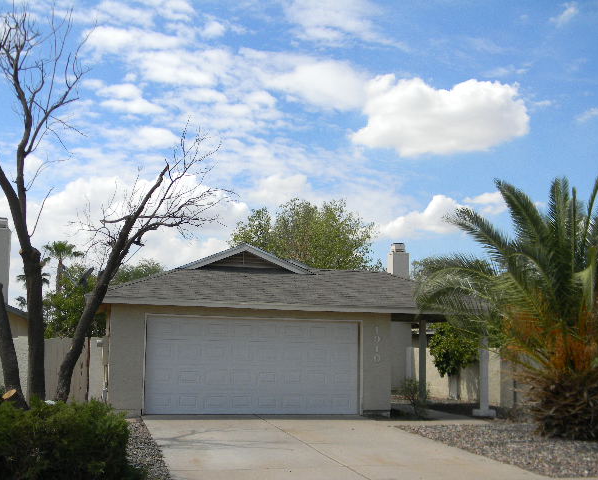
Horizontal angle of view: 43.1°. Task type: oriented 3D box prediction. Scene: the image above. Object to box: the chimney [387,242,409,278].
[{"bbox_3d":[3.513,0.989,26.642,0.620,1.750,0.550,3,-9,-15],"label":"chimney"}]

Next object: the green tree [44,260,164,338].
[{"bbox_3d":[-6.261,2.753,23.832,3.600,3.989,3.300,1,-8,0],"label":"green tree"}]

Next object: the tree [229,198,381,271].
[{"bbox_3d":[0.226,2.104,30.007,5.600,7.305,5.200,1,-8,0],"label":"tree"}]

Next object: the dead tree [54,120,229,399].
[{"bbox_3d":[-2.978,0.542,13.754,2.950,5.528,2.300,1,-8,0],"label":"dead tree"}]

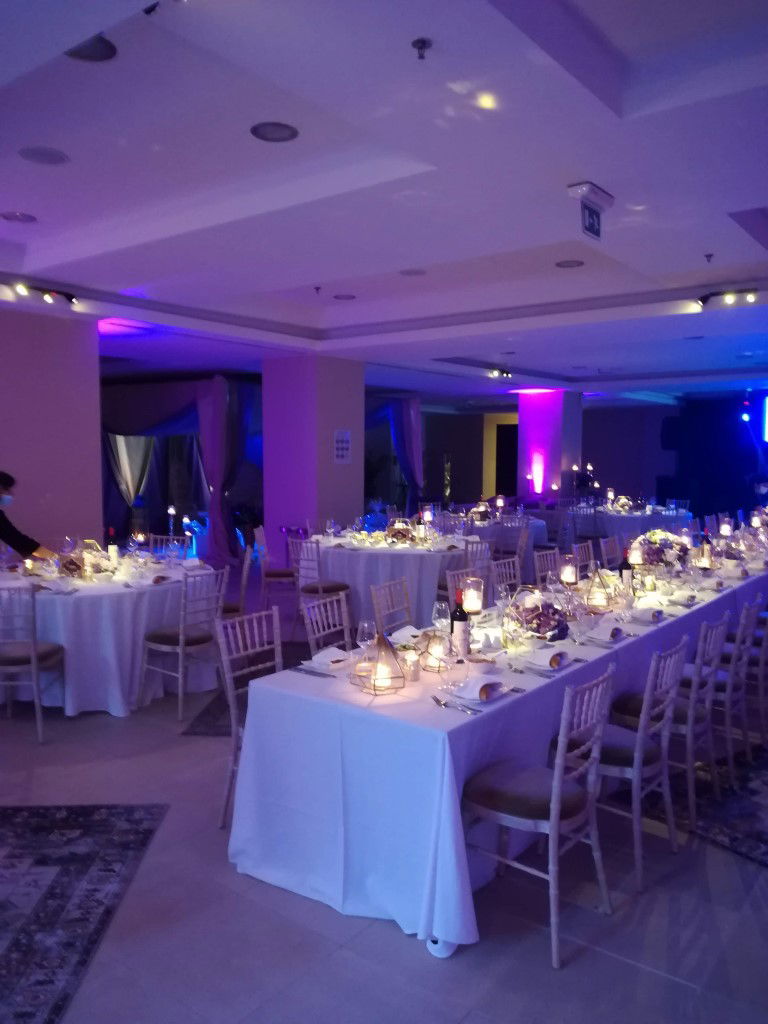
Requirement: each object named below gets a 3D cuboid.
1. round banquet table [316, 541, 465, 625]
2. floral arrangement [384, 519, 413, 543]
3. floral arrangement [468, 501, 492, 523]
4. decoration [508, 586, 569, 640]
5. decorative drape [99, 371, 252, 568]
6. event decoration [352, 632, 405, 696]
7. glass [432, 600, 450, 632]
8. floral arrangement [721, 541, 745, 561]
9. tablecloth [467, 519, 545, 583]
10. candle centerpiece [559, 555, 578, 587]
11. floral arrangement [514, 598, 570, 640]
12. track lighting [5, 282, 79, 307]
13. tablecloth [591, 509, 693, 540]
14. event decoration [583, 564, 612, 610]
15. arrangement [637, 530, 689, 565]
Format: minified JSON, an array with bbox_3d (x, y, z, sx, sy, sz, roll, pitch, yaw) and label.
[{"bbox_3d":[0.107,0.671,7.917,1.760,0.760,1.760,1,5,0],"label":"round banquet table"},{"bbox_3d":[0.162,0.180,7.538,0.260,0.240,0.250,0,5,1],"label":"floral arrangement"},{"bbox_3d":[1.233,-0.014,9.830,0.290,0.260,0.280,1,5,7],"label":"floral arrangement"},{"bbox_3d":[0.760,0.483,3.771,0.280,0.235,0.250,1,5,12],"label":"decoration"},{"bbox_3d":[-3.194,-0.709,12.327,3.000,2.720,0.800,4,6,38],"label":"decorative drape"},{"bbox_3d":[-0.024,0.581,2.997,0.205,0.210,0.205,4,6,38],"label":"event decoration"},{"bbox_3d":[0.270,0.514,3.612,0.083,0.200,0.083,0,5,4],"label":"glass"},{"bbox_3d":[3.054,0.338,6.750,0.230,0.185,0.230,4,6,38],"label":"floral arrangement"},{"bbox_3d":[1.230,0.498,10.277,1.780,0.760,1.780,1,5,0],"label":"tablecloth"},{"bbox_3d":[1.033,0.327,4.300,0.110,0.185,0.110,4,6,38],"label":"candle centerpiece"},{"bbox_3d":[0.768,0.506,3.772,0.270,0.190,0.240,1,5,12],"label":"floral arrangement"},{"bbox_3d":[-2.954,-1.904,6.726,0.120,0.130,0.680,4,6,38],"label":"track lighting"},{"bbox_3d":[3.669,0.378,11.266,1.750,0.750,1.700,1,5,18],"label":"tablecloth"},{"bbox_3d":[1.240,0.423,4.468,0.155,0.245,0.155,1,5,16],"label":"event decoration"},{"bbox_3d":[1.952,0.276,5.389,0.370,0.290,0.350,2,5,20],"label":"arrangement"}]

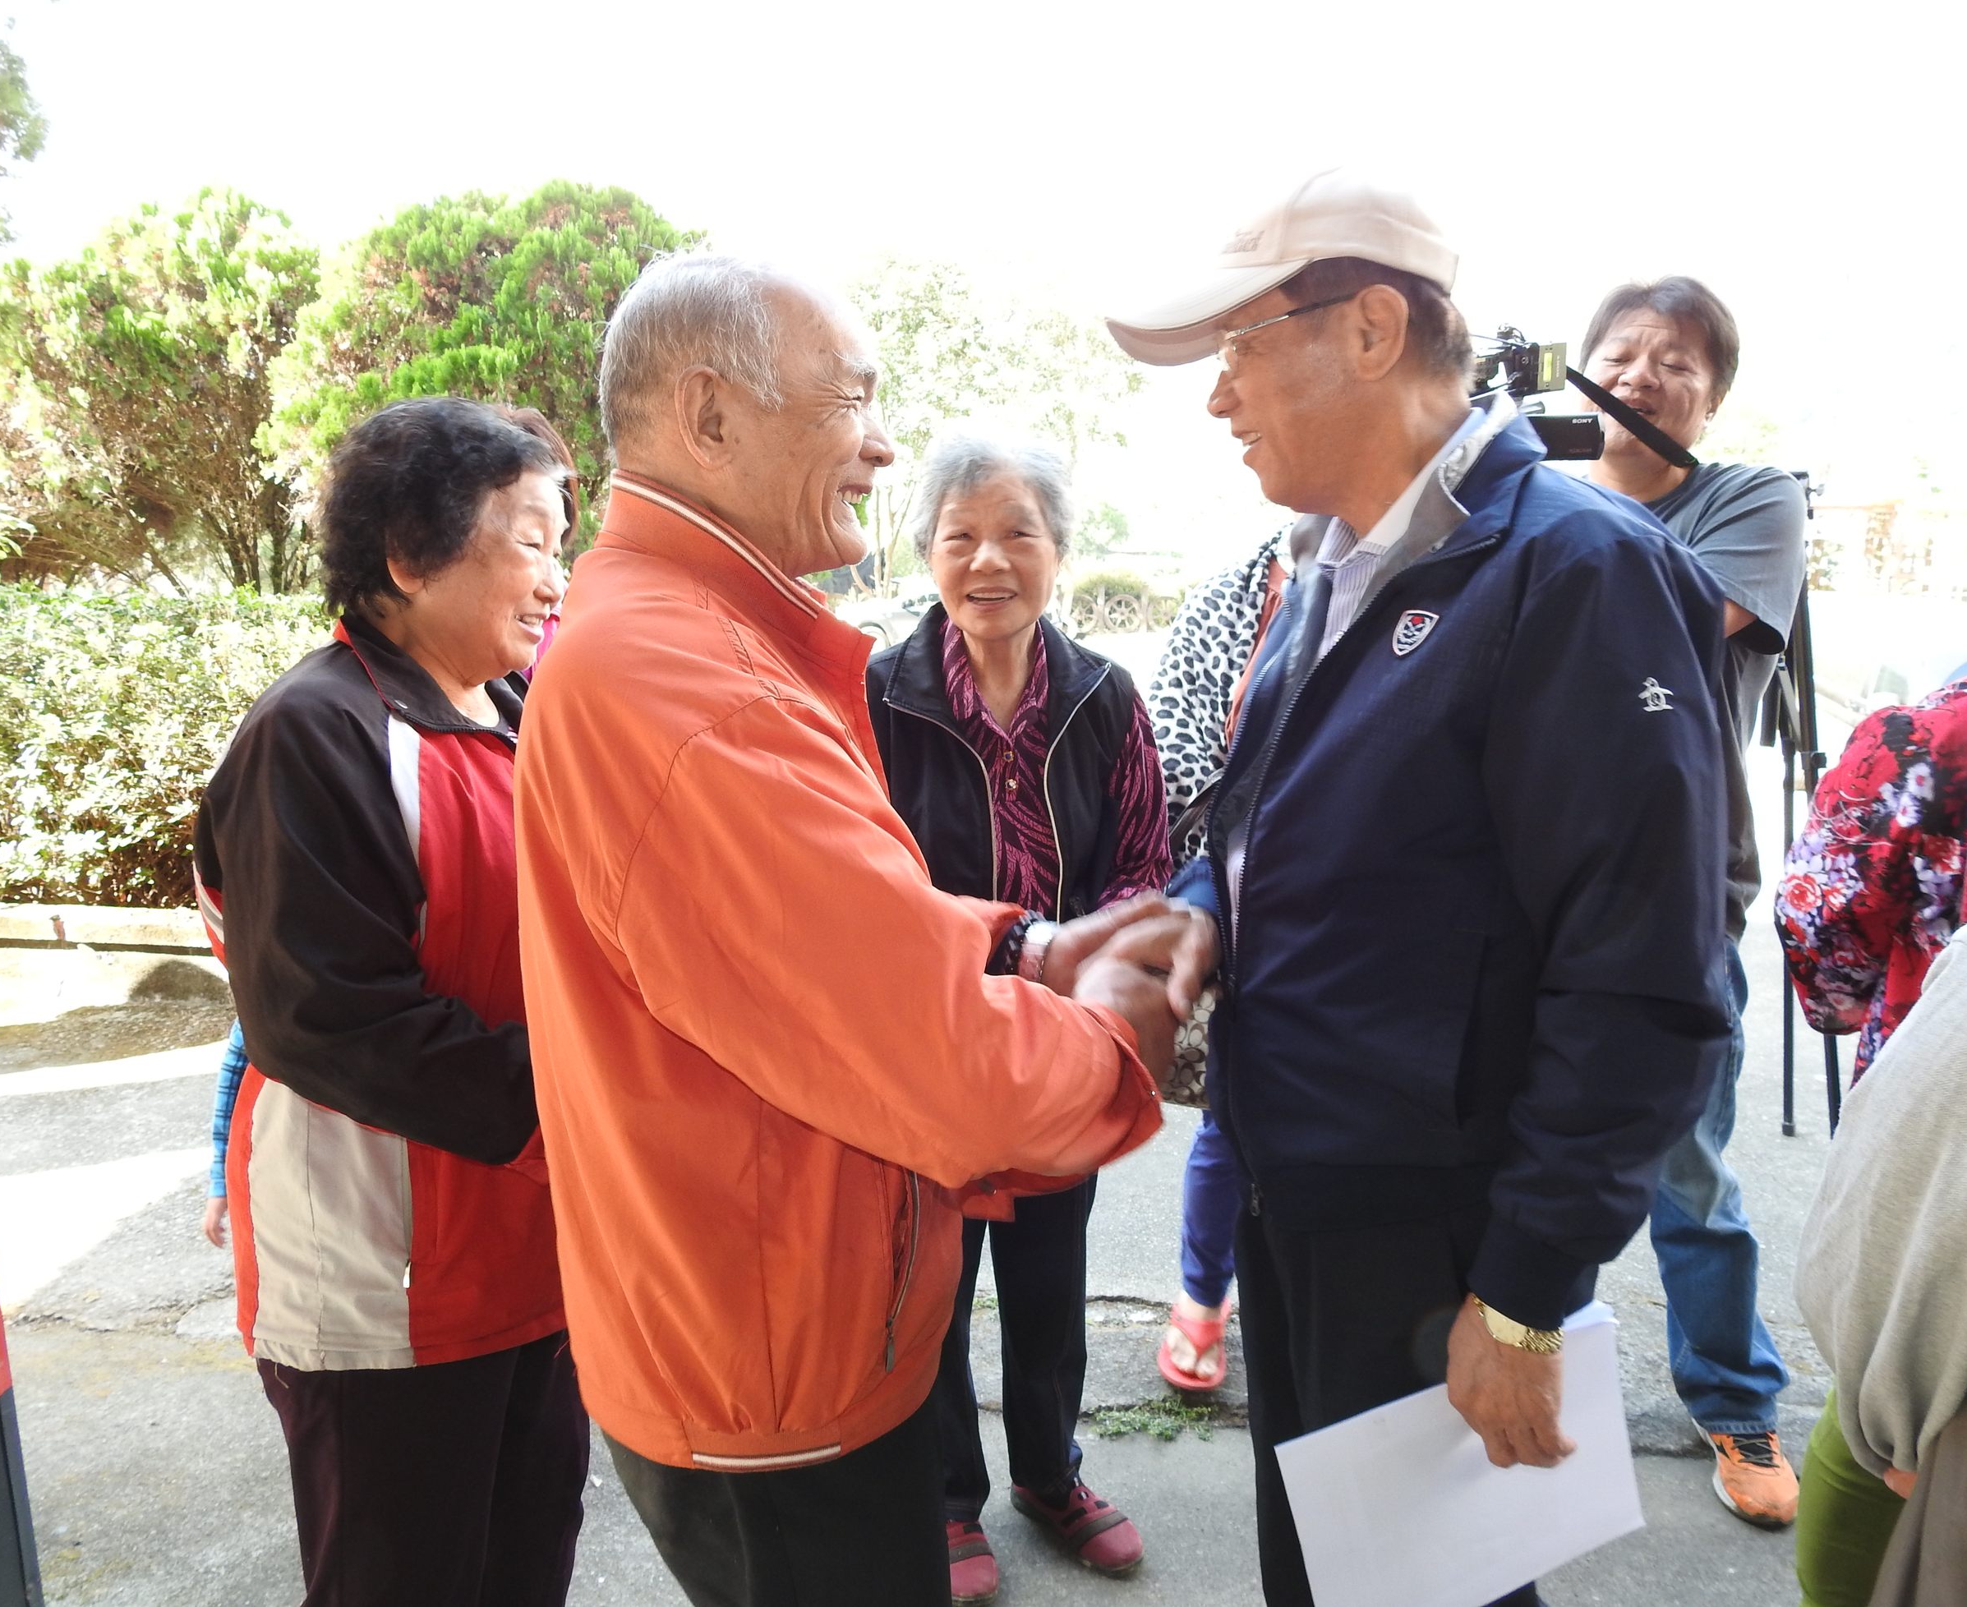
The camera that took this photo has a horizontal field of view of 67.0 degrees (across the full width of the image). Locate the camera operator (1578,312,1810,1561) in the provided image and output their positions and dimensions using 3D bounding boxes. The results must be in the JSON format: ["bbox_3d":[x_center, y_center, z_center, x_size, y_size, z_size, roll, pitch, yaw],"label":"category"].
[{"bbox_3d":[0.840,0.176,1.950,0.540,1.680,0.450,6,12,28],"label":"camera operator"}]

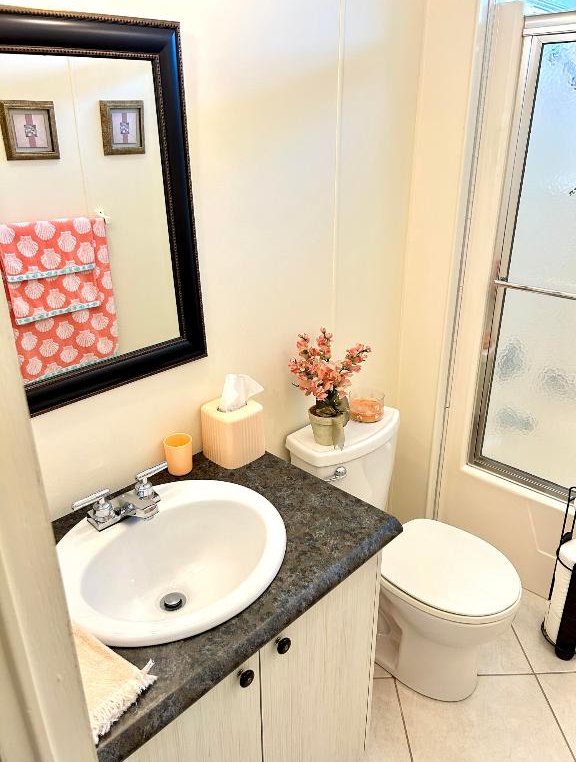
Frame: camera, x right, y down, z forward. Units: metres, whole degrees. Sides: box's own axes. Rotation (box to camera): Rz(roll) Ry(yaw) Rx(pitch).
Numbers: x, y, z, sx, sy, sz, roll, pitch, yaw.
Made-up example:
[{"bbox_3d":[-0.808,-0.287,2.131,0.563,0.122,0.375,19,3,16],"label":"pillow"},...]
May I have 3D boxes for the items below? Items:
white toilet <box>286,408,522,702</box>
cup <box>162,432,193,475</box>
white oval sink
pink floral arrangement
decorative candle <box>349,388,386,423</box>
[{"bbox_3d":[0.375,0.550,1.809,0.697,0.737,0.411,19,30,39],"label":"white toilet"},{"bbox_3d":[-0.270,0.186,1.432,0.070,0.089,0.070,0,22,0],"label":"cup"},{"bbox_3d":[-0.232,0.405,1.183,0.445,0.170,0.493,19,30,39],"label":"white oval sink"},{"bbox_3d":[0.119,-0.026,1.672,0.205,0.270,0.230,19,30,39],"label":"pink floral arrangement"},{"bbox_3d":[0.260,0.080,1.893,0.110,0.073,0.110,0,22,0],"label":"decorative candle"}]

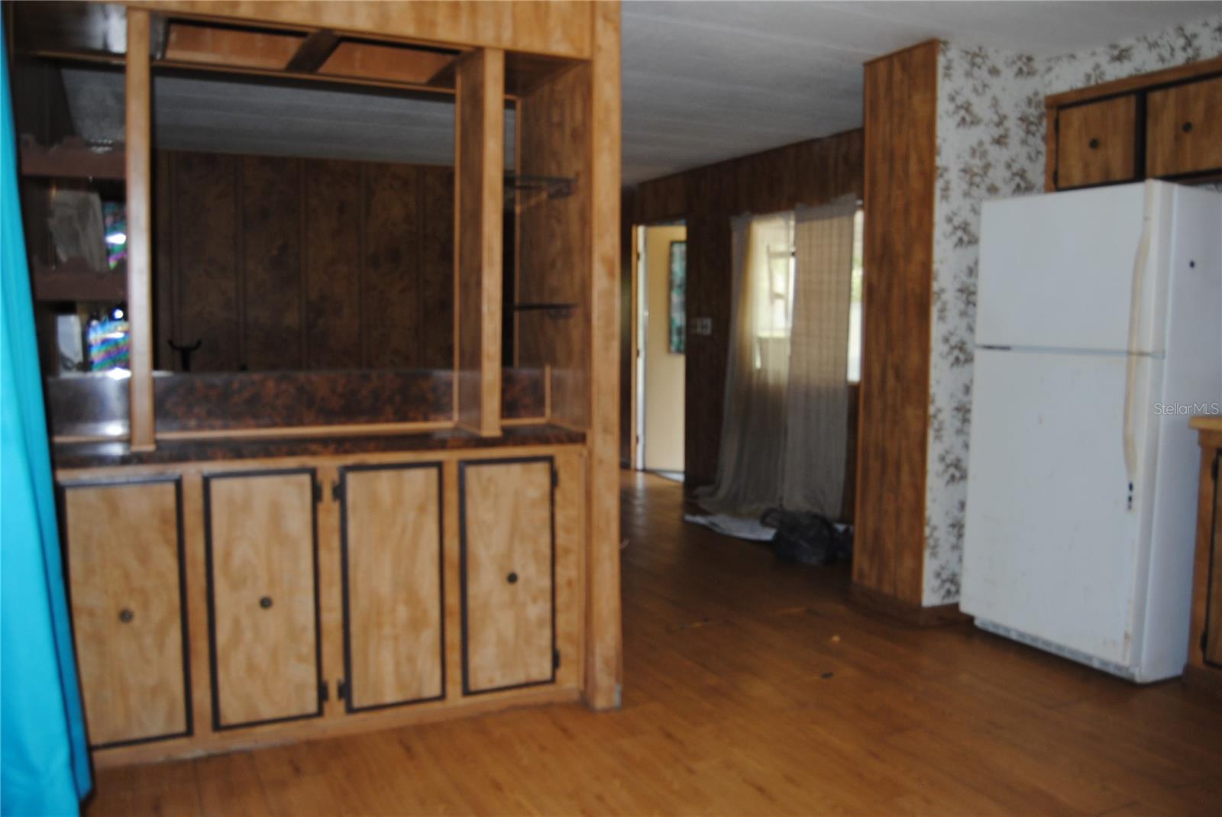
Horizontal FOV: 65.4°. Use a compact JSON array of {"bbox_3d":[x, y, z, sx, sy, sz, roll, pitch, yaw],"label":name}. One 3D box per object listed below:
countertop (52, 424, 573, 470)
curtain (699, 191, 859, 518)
[{"bbox_3d":[-0.800,0.098,2.717,1.462,0.042,0.316,-2,5,-23],"label":"countertop"},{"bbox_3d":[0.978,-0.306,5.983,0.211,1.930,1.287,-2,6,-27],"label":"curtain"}]

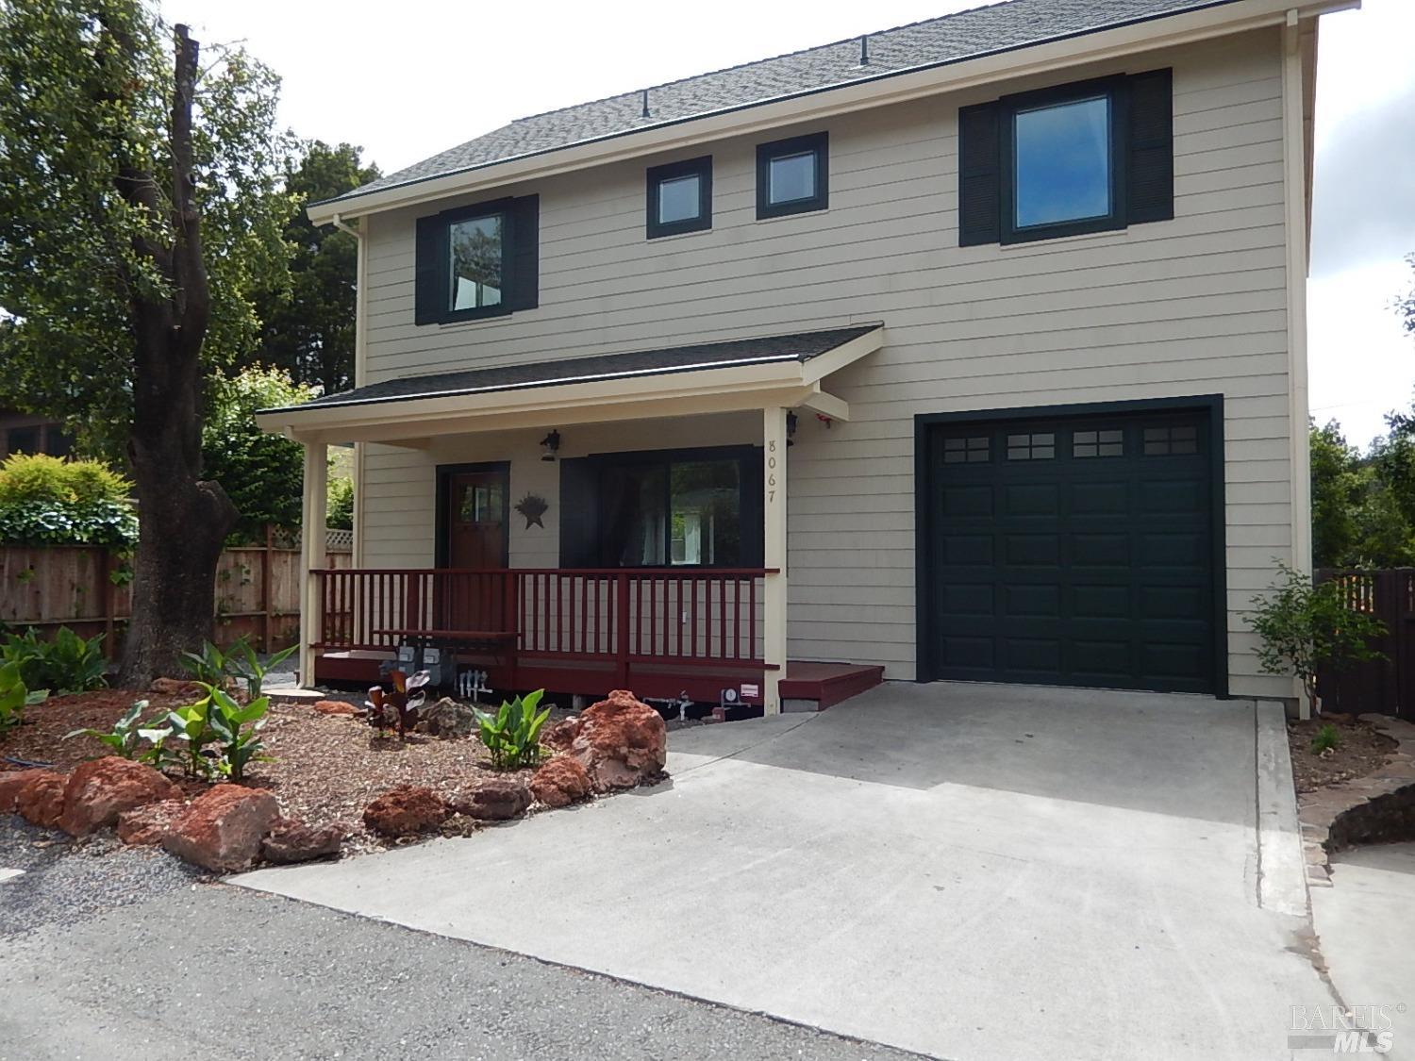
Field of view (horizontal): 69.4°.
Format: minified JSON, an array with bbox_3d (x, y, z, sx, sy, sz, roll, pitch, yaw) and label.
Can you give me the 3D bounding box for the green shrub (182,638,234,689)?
[{"bbox_3d":[-4.955,1.317,10.100,0.490,0.480,0.460,1,-3,-26],"label":"green shrub"}]

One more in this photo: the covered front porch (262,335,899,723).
[{"bbox_3d":[-1.480,-0.218,10.216,6.050,3.610,2.250,-1,-3,26],"label":"covered front porch"}]

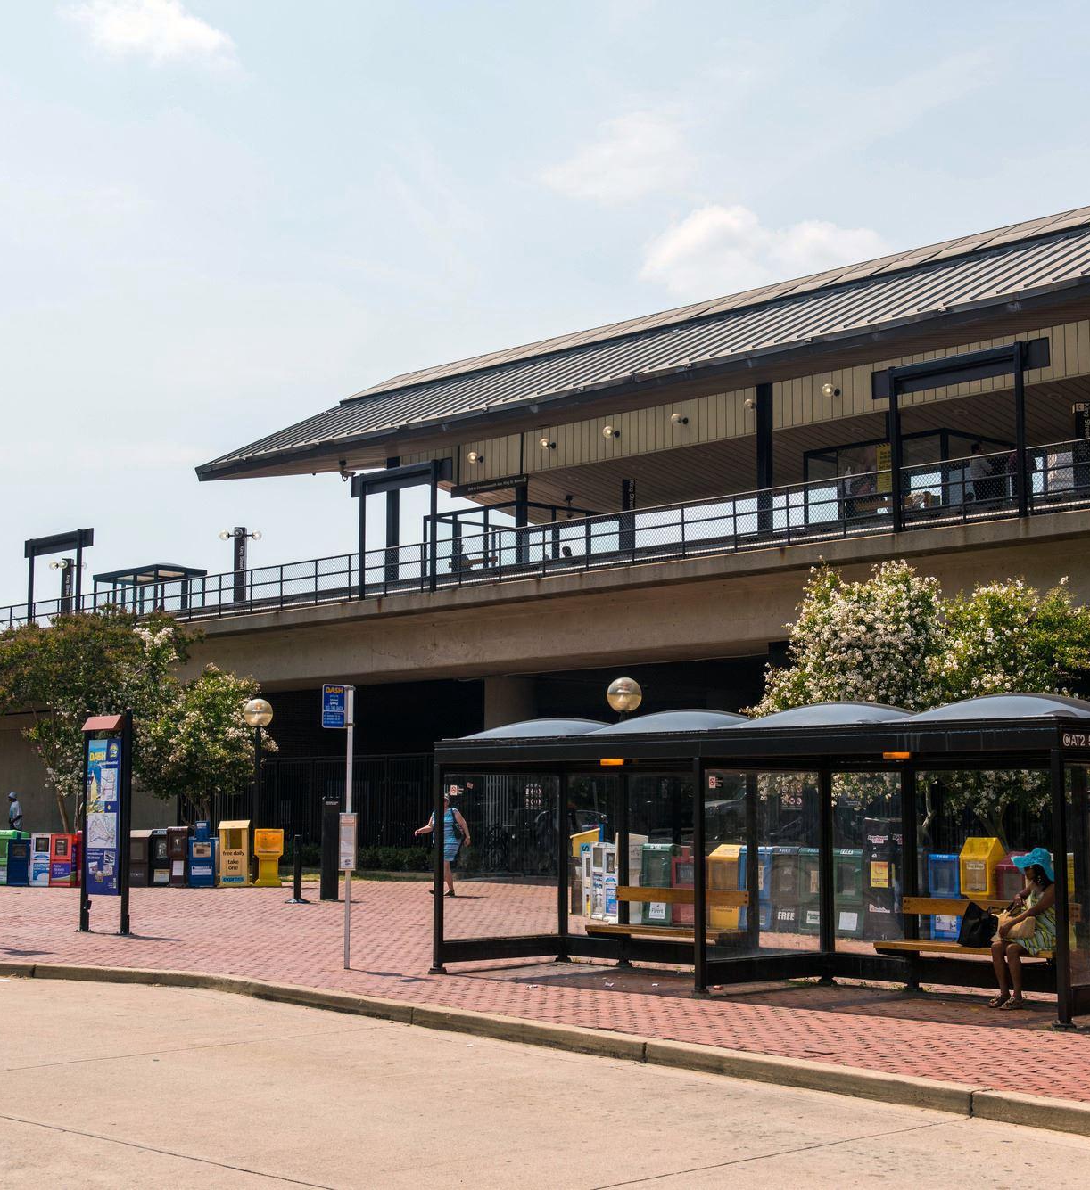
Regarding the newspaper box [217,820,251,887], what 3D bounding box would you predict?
[{"bbox_3d":[-6.068,5.070,38.870,0.570,1.300,0.480,0,-6,-3],"label":"newspaper box"}]

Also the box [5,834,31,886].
[{"bbox_3d":[-10.321,5.188,38.897,0.430,1.000,0.400,0,-6,-3],"label":"box"}]

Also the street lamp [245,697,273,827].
[{"bbox_3d":[-5.999,4.077,41.404,0.600,3.800,0.600,0,-6,0],"label":"street lamp"}]

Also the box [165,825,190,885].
[{"bbox_3d":[-7.172,5.129,38.813,0.420,1.170,0.400,0,-6,1],"label":"box"}]

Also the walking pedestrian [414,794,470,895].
[{"bbox_3d":[-1.728,4.219,33.564,0.700,1.710,0.600,5,-8,-40],"label":"walking pedestrian"}]

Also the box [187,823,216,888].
[{"bbox_3d":[-6.664,5.059,38.669,0.520,1.280,0.450,0,-6,0],"label":"box"}]

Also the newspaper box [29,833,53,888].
[{"bbox_3d":[-9.909,5.225,39.156,0.430,1.050,0.400,-1,-6,14],"label":"newspaper box"}]

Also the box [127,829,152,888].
[{"bbox_3d":[-7.963,5.174,38.959,0.470,1.110,0.420,0,-6,4],"label":"box"}]

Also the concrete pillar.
[{"bbox_3d":[-0.806,4.139,47.039,1.250,4.450,1.250,6,-9,-43],"label":"concrete pillar"}]

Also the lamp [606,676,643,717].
[{"bbox_3d":[1.207,3.035,30.962,0.550,3.500,0.550,6,-9,-43],"label":"lamp"}]

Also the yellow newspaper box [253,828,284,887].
[{"bbox_3d":[-5.164,4.937,37.261,0.520,1.070,0.460,0,-6,3],"label":"yellow newspaper box"}]

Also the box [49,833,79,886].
[{"bbox_3d":[-9.484,5.225,39.106,0.440,1.040,0.400,-1,-6,11],"label":"box"}]

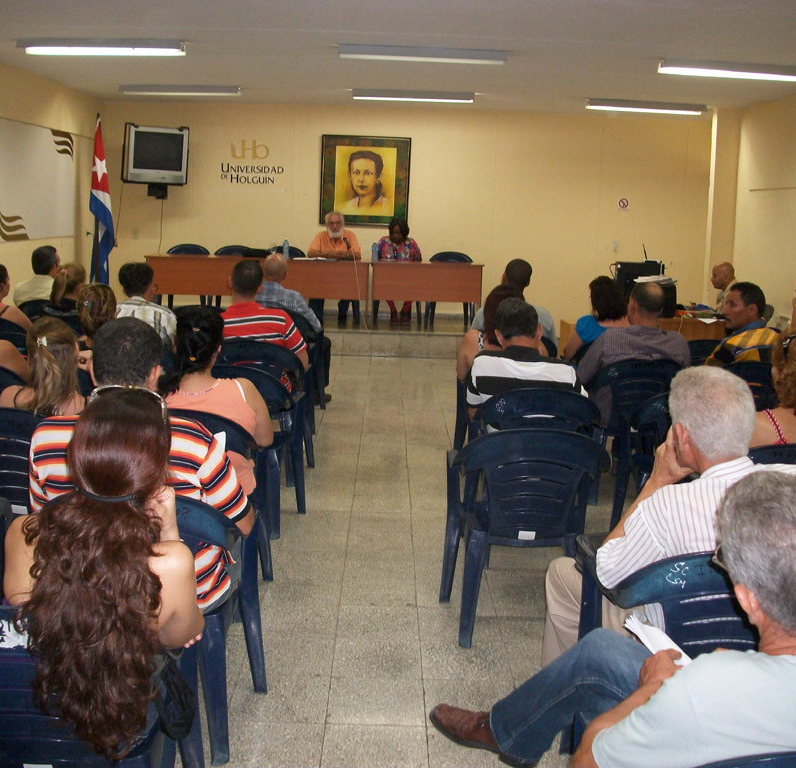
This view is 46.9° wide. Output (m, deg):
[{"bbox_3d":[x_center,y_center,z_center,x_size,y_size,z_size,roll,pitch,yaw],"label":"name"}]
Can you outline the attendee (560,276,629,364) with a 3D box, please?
[{"bbox_3d":[1.303,-0.106,5.971,0.505,1.212,0.757,1,11,-6],"label":"attendee"}]

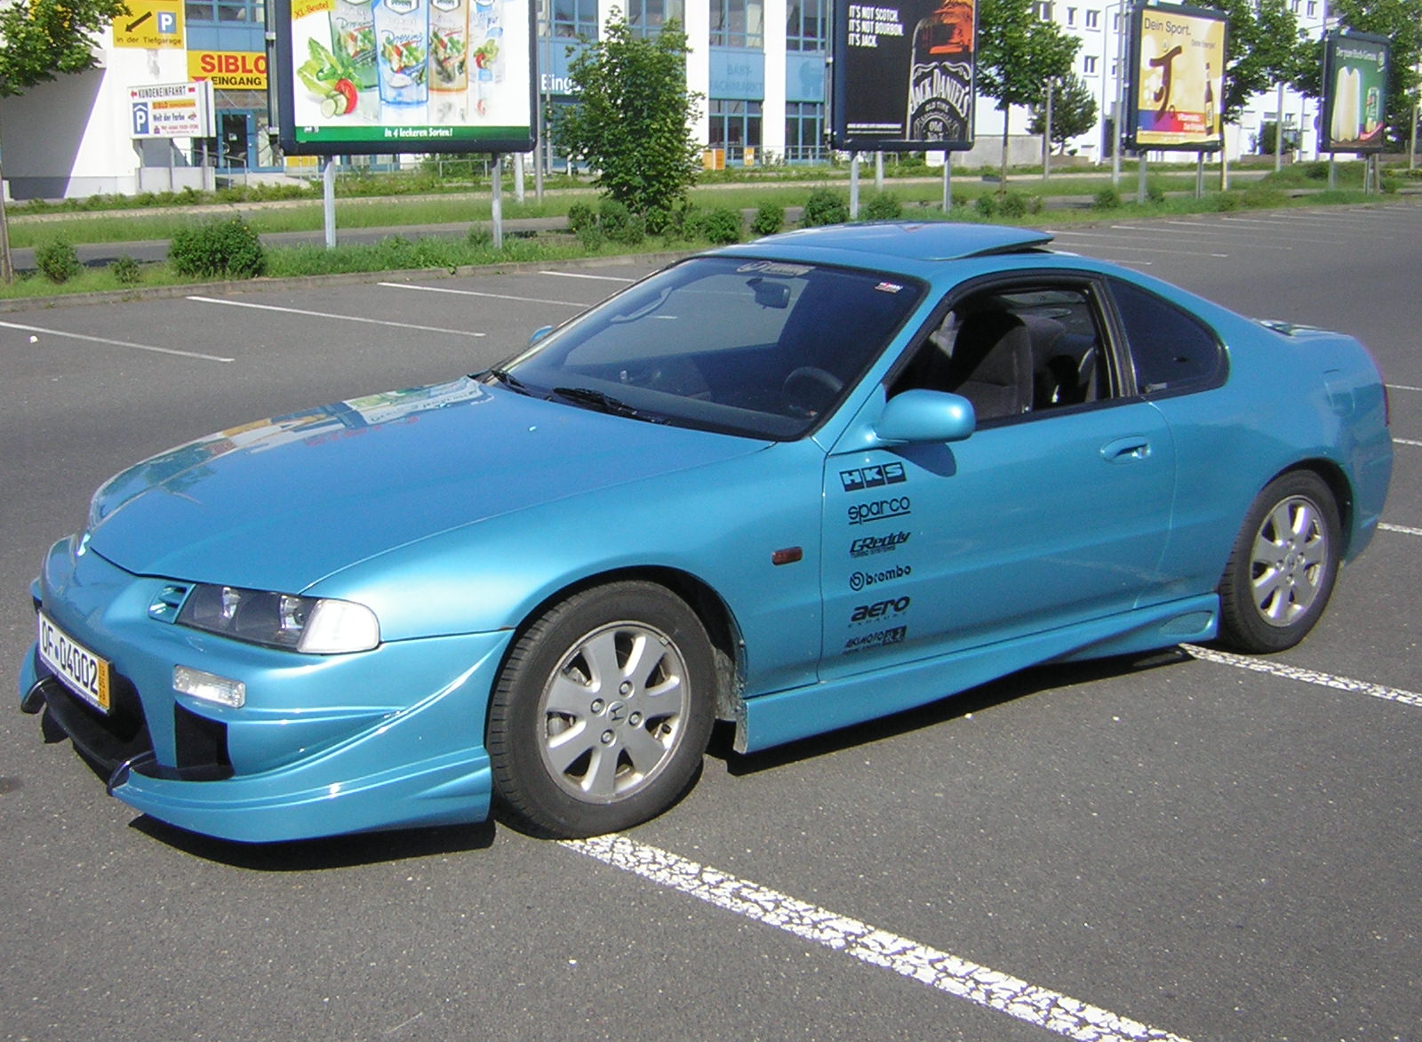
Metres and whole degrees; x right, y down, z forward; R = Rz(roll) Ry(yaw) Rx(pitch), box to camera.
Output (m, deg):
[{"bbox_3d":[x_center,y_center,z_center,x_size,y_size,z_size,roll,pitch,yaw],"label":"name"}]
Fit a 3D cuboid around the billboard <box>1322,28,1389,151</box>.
[{"bbox_3d":[16.081,-10.634,41.006,0.170,2.790,3.830,11,16,41],"label":"billboard"}]

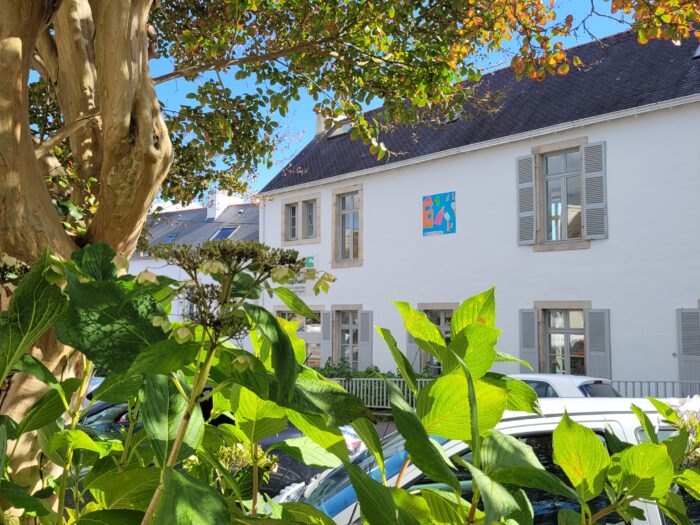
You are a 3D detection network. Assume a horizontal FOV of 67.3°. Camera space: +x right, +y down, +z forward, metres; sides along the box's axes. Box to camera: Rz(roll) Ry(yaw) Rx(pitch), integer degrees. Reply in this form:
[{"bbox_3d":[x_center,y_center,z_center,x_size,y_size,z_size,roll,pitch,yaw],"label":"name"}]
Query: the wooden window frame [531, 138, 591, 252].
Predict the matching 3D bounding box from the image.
[{"bbox_3d":[5.153,-1.623,12.860,1.355,2.690,0.200,-5,-8,40],"label":"wooden window frame"}]

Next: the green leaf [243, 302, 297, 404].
[{"bbox_3d":[-0.122,0.139,0.800,0.084,0.152,0.060,2,-6,-8],"label":"green leaf"}]

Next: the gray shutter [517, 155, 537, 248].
[{"bbox_3d":[4.460,-1.576,13.321,0.458,2.296,0.050,-5,-8,40],"label":"gray shutter"}]

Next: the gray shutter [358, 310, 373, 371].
[{"bbox_3d":[0.486,2.549,16.185,0.471,2.096,0.050,-5,-8,40],"label":"gray shutter"}]

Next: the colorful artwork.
[{"bbox_3d":[2.528,-1.365,14.954,1.058,1.174,0.030,-5,-8,40],"label":"colorful artwork"}]

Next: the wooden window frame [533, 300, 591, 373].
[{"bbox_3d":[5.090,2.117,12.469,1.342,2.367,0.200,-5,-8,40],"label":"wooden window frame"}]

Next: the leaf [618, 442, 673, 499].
[{"bbox_3d":[0.472,0.332,0.840,0.089,0.089,0.050,-3,-7,28],"label":"leaf"}]

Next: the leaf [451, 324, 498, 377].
[{"bbox_3d":[0.197,0.141,0.840,0.086,0.091,0.050,-1,-6,13],"label":"leaf"}]

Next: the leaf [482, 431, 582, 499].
[{"bbox_3d":[0.269,0.301,0.780,0.151,0.104,0.070,-2,-7,19],"label":"leaf"}]

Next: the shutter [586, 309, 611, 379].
[{"bbox_3d":[5.649,2.122,11.878,0.477,2.109,0.050,-5,-8,40],"label":"shutter"}]

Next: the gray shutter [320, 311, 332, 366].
[{"bbox_3d":[-0.801,2.654,17.260,0.464,2.096,0.050,-5,-8,40],"label":"gray shutter"}]

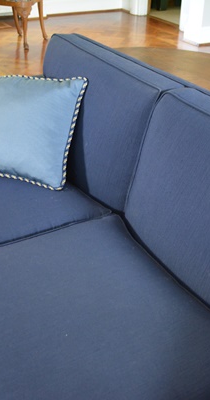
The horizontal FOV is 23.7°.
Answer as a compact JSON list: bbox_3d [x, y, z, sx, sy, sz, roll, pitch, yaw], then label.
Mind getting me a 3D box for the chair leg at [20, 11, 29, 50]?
[{"bbox_3d":[-0.839,-1.796,5.239,0.075,0.400,0.075,17,34,25],"label":"chair leg"}]

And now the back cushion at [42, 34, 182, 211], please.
[{"bbox_3d":[-0.035,-0.301,1.859,0.160,0.430,0.740,-2,28,-33],"label":"back cushion"}]

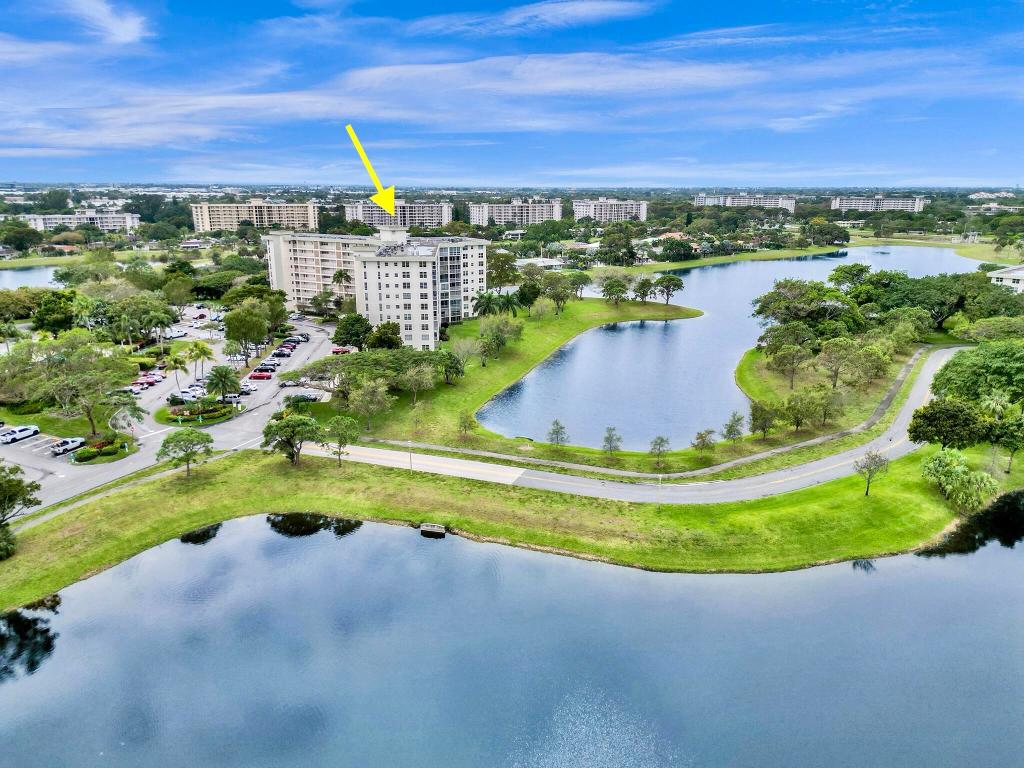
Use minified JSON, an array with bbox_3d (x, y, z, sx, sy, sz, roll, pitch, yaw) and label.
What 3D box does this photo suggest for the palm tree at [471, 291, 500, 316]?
[{"bbox_3d":[-7.330,-21.690,212.820,8.970,12.110,8.970,0,16,-2],"label":"palm tree"}]

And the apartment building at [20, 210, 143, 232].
[{"bbox_3d":[-309.910,-112.660,507.020,74.000,22.000,20.000,1,16,1],"label":"apartment building"}]

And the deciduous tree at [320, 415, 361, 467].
[{"bbox_3d":[-25.560,8.720,106.270,5.400,7.800,5.400,0,16,0],"label":"deciduous tree"}]

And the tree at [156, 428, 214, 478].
[{"bbox_3d":[-48.570,10.290,105.910,8.630,7.720,8.630,-7,17,-25],"label":"tree"}]

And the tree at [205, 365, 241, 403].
[{"bbox_3d":[-57.170,0.180,141.130,6.640,8.160,6.640,-6,17,-22],"label":"tree"}]

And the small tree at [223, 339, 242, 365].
[{"bbox_3d":[-66.600,-7.400,168.200,4.700,6.700,4.700,0,16,0],"label":"small tree"}]

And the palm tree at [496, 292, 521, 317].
[{"bbox_3d":[-1.280,-21.620,212.970,7.930,11.960,7.930,0,16,0],"label":"palm tree"}]

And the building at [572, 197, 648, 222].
[{"bbox_3d":[107.800,-185.310,767.620,99.000,29.500,22.000,-14,21,-42],"label":"building"}]

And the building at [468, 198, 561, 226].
[{"bbox_3d":[2.400,-158.350,664.340,85.000,27.000,30.000,-7,17,-25],"label":"building"}]

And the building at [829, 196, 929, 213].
[{"bbox_3d":[437.620,-208.400,846.200,98.000,27.500,21.000,6,17,19],"label":"building"}]

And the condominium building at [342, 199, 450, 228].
[{"bbox_3d":[-101.830,-154.710,654.800,96.000,29.500,22.000,-9,18,-30],"label":"condominium building"}]

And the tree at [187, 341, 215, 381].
[{"bbox_3d":[-58.970,-1.840,134.780,5.600,12.200,5.200,0,16,0],"label":"tree"}]

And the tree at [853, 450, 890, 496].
[{"bbox_3d":[50.820,12.610,100.660,5.230,6.940,5.230,9,18,27],"label":"tree"}]

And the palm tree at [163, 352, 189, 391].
[{"bbox_3d":[-63.500,-1.000,135.640,4.800,10.300,4.800,0,16,0],"label":"palm tree"}]

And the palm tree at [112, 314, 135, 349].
[{"bbox_3d":[-100.230,-13.020,184.380,6.350,9.910,6.350,-8,18,-28],"label":"palm tree"}]

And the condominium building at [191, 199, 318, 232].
[{"bbox_3d":[-214.050,-140.000,600.370,97.000,29.500,22.000,-10,19,-34],"label":"condominium building"}]

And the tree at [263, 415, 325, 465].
[{"bbox_3d":[-32.820,8.690,107.020,9.000,7.400,8.600,0,16,0],"label":"tree"}]

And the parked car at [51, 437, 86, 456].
[{"bbox_3d":[-70.480,9.630,113.480,1.900,1.700,5.300,6,17,19],"label":"parked car"}]

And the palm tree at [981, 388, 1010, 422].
[{"bbox_3d":[70.430,7.300,103.960,4.500,12.300,4.500,0,16,0],"label":"palm tree"}]

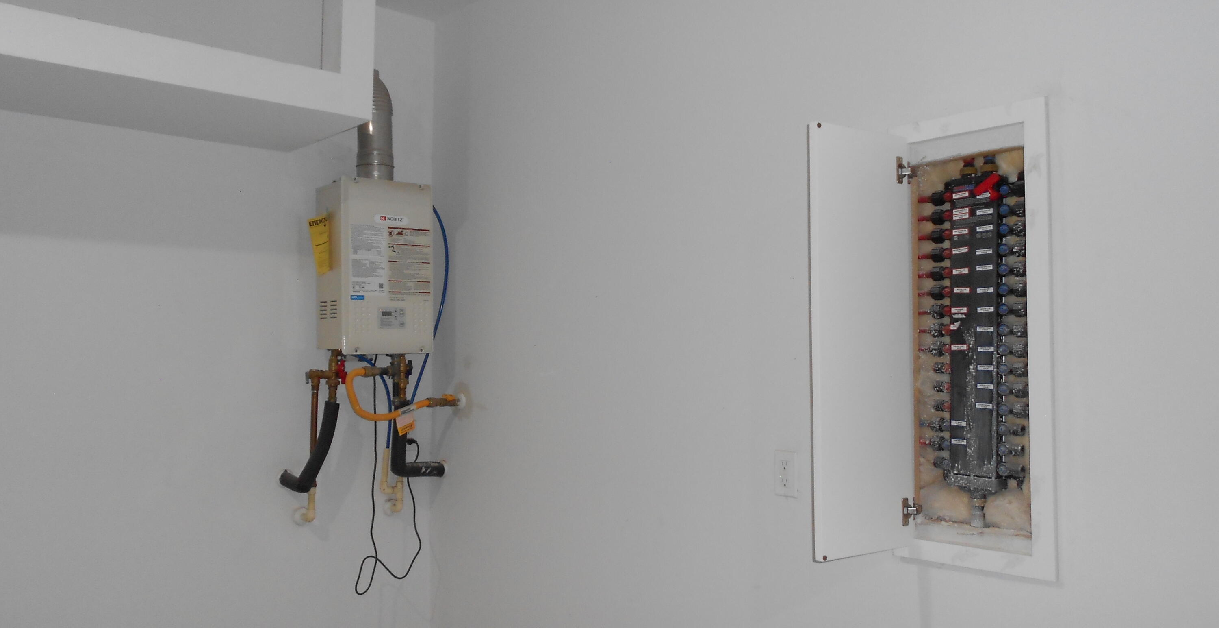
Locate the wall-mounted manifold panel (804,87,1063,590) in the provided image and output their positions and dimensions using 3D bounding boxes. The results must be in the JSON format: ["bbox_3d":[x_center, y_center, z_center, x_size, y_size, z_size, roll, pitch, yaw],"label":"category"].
[{"bbox_3d":[0.666,0.050,1.869,0.360,0.961,0.360,2,-3,-42],"label":"wall-mounted manifold panel"}]

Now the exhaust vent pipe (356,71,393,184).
[{"bbox_3d":[-0.853,-0.677,3.308,0.128,0.432,0.164,2,-3,-42],"label":"exhaust vent pipe"}]

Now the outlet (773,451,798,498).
[{"bbox_3d":[0.439,0.398,2.279,0.008,0.114,0.070,2,-3,-42],"label":"outlet"}]

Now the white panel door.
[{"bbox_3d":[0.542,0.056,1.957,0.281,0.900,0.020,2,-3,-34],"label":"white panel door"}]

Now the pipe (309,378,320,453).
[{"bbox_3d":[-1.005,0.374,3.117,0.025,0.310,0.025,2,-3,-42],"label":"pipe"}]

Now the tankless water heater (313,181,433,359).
[{"bbox_3d":[-0.837,-0.159,3.277,0.349,0.604,0.194,2,-3,-42],"label":"tankless water heater"}]

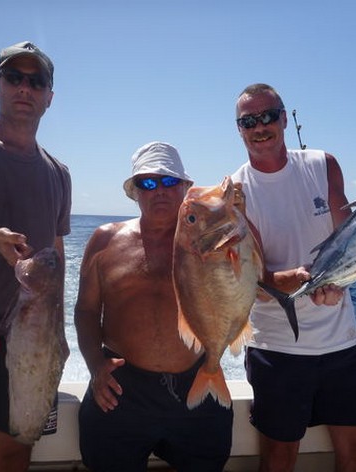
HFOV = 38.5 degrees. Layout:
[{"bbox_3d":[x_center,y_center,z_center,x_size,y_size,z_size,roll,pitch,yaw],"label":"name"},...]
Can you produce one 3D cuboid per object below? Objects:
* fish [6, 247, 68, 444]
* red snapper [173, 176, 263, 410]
[{"bbox_3d":[-0.392,0.300,1.420,0.155,0.540,0.115,3,1,-30],"label":"fish"},{"bbox_3d":[0.106,0.150,1.330,0.220,0.585,0.110,3,1,18],"label":"red snapper"}]

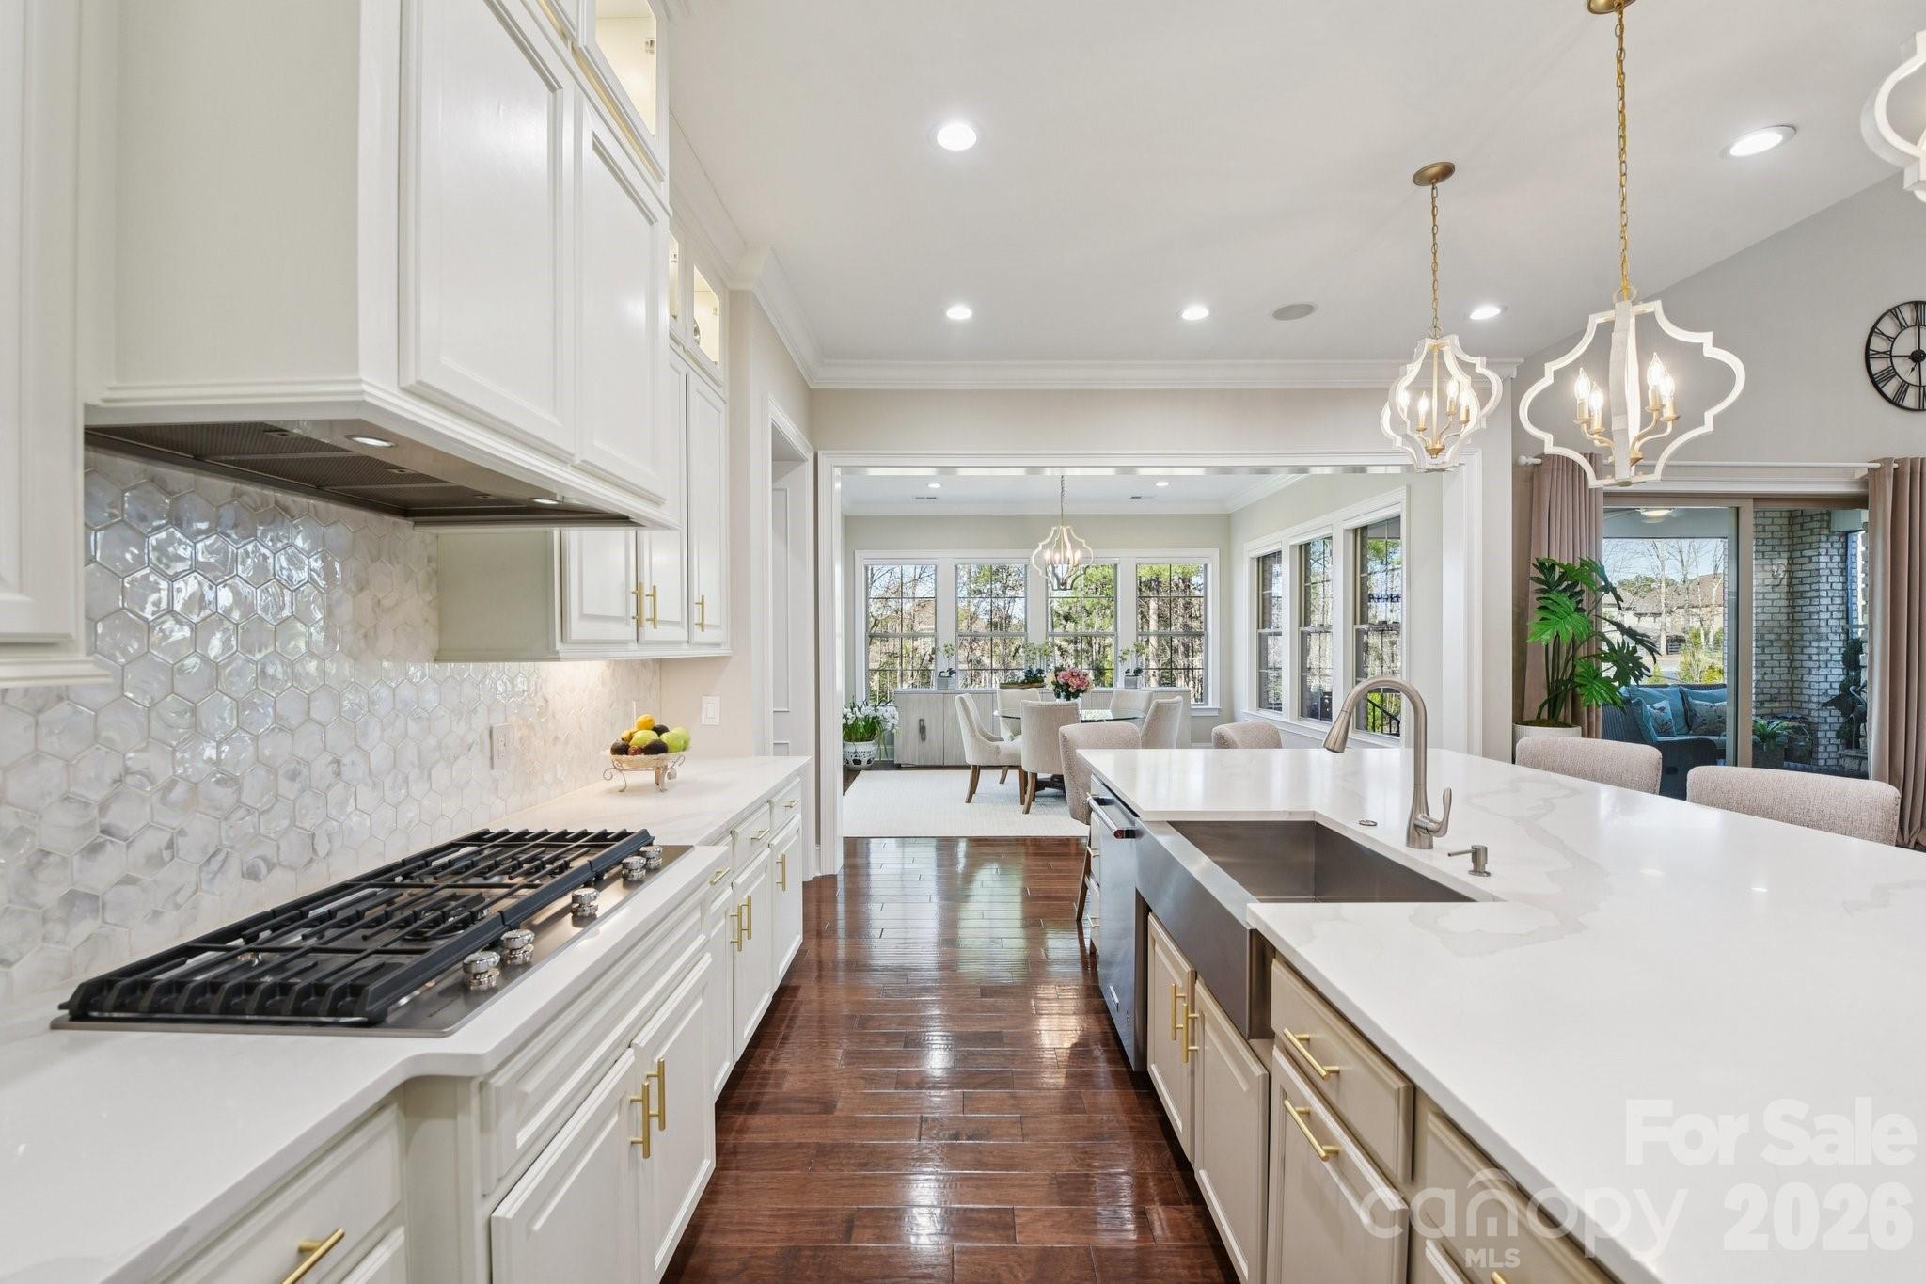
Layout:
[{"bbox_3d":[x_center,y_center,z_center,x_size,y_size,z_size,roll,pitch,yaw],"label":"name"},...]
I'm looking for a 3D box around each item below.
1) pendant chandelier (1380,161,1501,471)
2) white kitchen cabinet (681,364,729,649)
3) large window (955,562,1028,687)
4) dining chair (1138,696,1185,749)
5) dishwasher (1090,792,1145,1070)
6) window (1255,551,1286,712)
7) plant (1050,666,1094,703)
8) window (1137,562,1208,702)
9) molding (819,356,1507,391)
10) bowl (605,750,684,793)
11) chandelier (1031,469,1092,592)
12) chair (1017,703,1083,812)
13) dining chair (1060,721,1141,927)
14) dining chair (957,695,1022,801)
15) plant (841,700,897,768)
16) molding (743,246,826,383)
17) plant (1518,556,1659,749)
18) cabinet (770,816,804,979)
[{"bbox_3d":[1.670,-1.130,2.845,0.440,1.050,0.440,0,0,-32],"label":"pendant chandelier"},{"bbox_3d":[-1.115,-0.480,3.030,0.320,1.000,0.510,0,0,0],"label":"white kitchen cabinet"},{"bbox_3d":[0.337,-0.100,9.450,0.850,1.650,0.120,0,0,0],"label":"large window"},{"bbox_3d":[1.520,0.945,6.780,0.630,0.930,0.530,0,0,41],"label":"dining chair"},{"bbox_3d":[0.800,0.925,2.700,0.620,0.780,0.600,0,0,0],"label":"dishwasher"},{"bbox_3d":[3.200,-0.100,8.280,0.120,1.640,0.870,0,0,0],"label":"window"},{"bbox_3d":[1.010,0.405,7.370,0.390,0.370,0.380,0,0,0],"label":"plant"},{"bbox_3d":[2.480,-0.115,9.500,0.860,1.670,0.100,0,0,0],"label":"window"},{"bbox_3d":[1.175,-1.580,4.730,4.170,0.150,0.120,0,0,0],"label":"molding"},{"bbox_3d":[-1.035,0.417,2.620,0.260,0.120,0.240,0,0,0],"label":"bowl"},{"bbox_3d":[0.885,-1.050,7.170,0.560,1.190,0.560,0,0,0],"label":"chandelier"},{"bbox_3d":[0.770,0.925,6.750,0.500,0.920,0.620,0,0,15],"label":"chair"},{"bbox_3d":[0.720,0.900,3.880,0.470,0.980,0.600,0,0,0],"label":"dining chair"},{"bbox_3d":[0.270,0.945,7.130,0.630,0.930,0.530,0,0,7],"label":"dining chair"},{"bbox_3d":[-1.030,1.010,8.850,0.630,0.770,0.580,0,0,0],"label":"plant"},{"bbox_3d":[-0.843,-1.563,4.015,0.100,0.143,1.380,0,0,0],"label":"molding"},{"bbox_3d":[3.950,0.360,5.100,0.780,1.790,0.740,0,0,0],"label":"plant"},{"bbox_3d":[-0.975,0.990,3.170,0.600,0.570,0.520,0,0,0],"label":"cabinet"}]

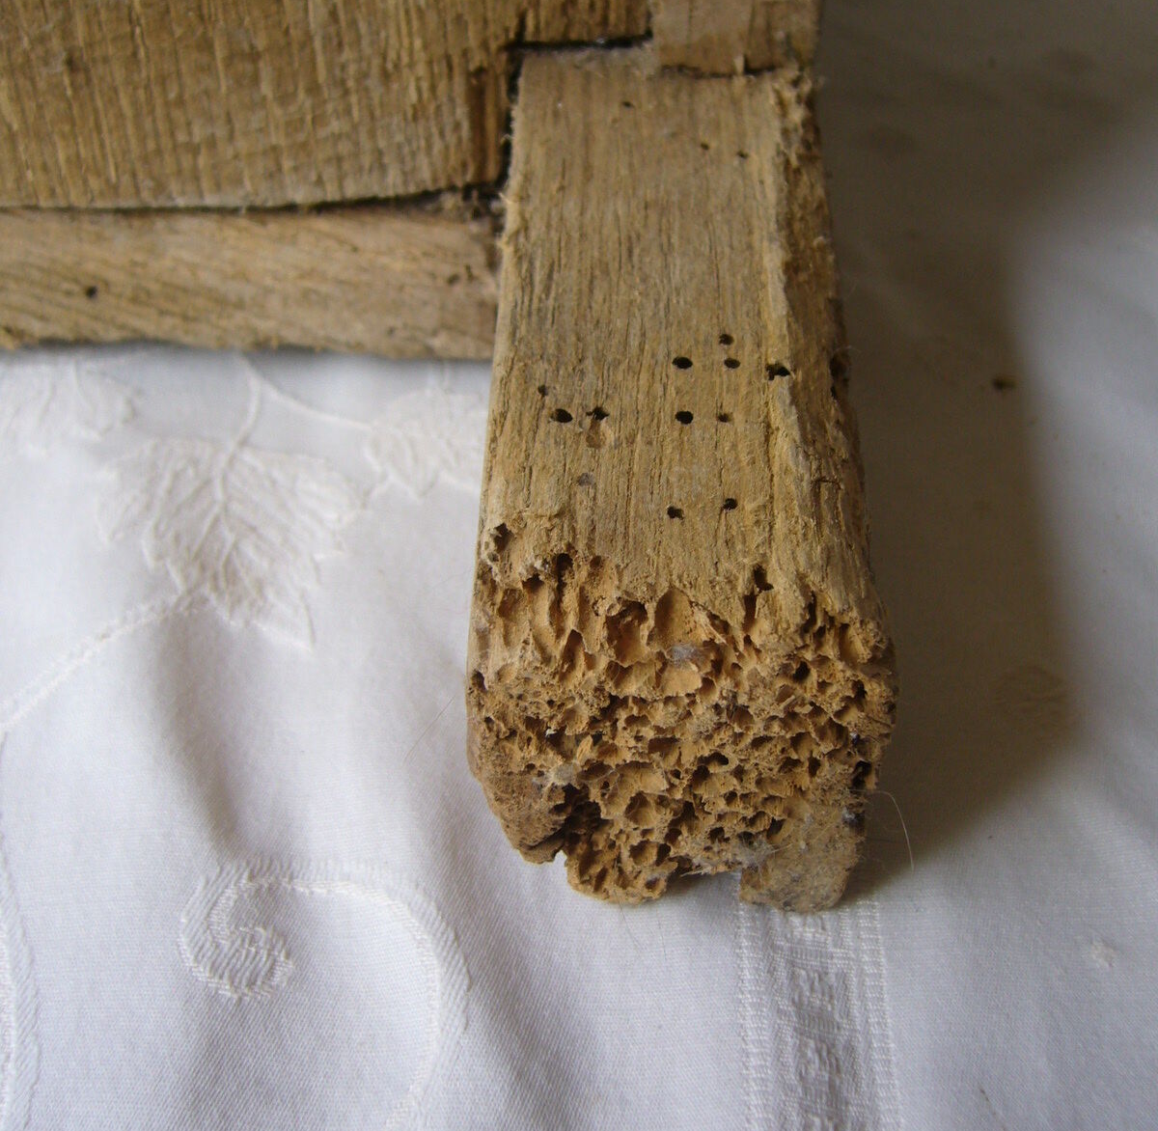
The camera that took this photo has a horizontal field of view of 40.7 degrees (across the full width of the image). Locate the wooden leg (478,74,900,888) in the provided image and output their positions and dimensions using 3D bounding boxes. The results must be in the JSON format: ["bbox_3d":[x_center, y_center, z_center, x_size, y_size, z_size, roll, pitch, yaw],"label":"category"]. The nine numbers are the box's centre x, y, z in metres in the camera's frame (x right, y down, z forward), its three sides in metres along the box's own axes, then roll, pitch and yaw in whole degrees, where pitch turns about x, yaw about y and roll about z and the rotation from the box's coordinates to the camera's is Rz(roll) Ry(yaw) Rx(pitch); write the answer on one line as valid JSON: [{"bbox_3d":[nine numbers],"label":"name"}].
[{"bbox_3d":[0.011,-0.015,0.210,0.043,0.054,0.104,1,50,1],"label":"wooden leg"}]

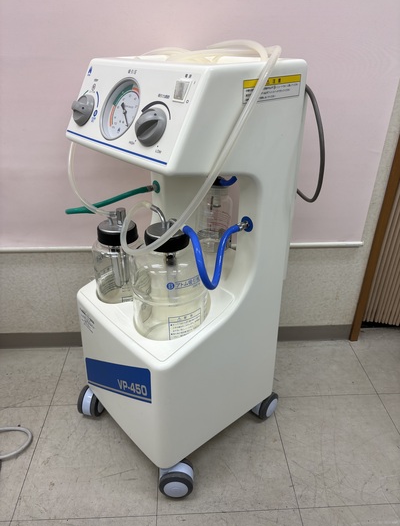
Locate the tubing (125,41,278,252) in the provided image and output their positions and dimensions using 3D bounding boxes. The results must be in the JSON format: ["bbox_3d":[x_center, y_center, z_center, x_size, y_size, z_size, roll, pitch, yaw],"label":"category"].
[{"bbox_3d":[-0.033,-0.192,0.700,0.260,0.345,0.270,-23,37,-34],"label":"tubing"}]

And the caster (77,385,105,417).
[{"bbox_3d":[-0.284,0.366,1.061,0.054,0.078,0.075,10,32,18],"label":"caster"}]

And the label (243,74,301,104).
[{"bbox_3d":[0.116,-0.272,0.628,0.130,0.033,0.002,-22,36,-33],"label":"label"}]

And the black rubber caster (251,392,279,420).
[{"bbox_3d":[0.167,0.367,1.058,0.075,0.078,0.054,-25,38,-36],"label":"black rubber caster"}]

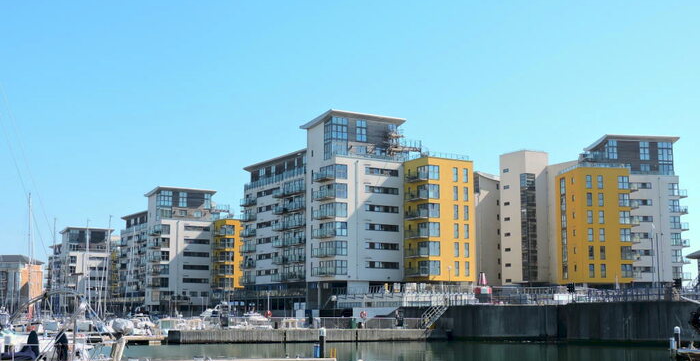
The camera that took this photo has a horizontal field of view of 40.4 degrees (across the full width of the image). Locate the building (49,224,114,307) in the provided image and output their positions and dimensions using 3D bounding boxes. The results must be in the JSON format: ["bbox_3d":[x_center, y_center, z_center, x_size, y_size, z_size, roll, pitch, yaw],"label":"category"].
[{"bbox_3d":[-78.310,26.845,276.077,16.500,24.000,37.500,5,-9,-32],"label":"building"}]

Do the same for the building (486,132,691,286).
[{"bbox_3d":[42.205,7.698,161.451,28.000,27.700,27.000,1,-8,-10],"label":"building"}]

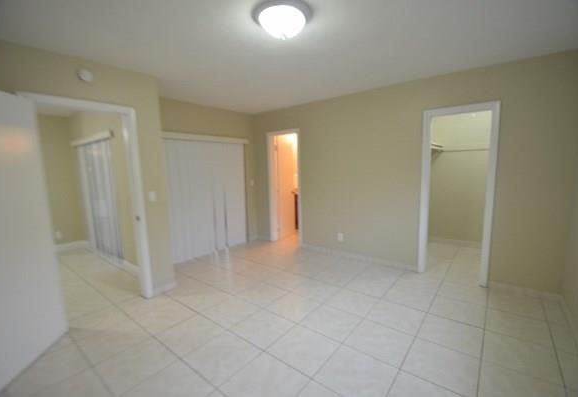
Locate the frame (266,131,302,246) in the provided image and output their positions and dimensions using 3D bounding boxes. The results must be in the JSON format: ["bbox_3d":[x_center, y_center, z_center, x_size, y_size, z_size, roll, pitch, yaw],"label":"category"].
[{"bbox_3d":[-0.059,-0.170,4.881,0.795,2.158,0.140,3,7,39],"label":"frame"}]

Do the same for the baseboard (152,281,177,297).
[{"bbox_3d":[-1.502,1.092,3.010,0.020,0.080,0.308,3,7,39],"label":"baseboard"}]

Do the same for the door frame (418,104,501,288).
[{"bbox_3d":[2.059,-0.035,3.099,0.760,2.110,0.140,3,7,39],"label":"door frame"}]

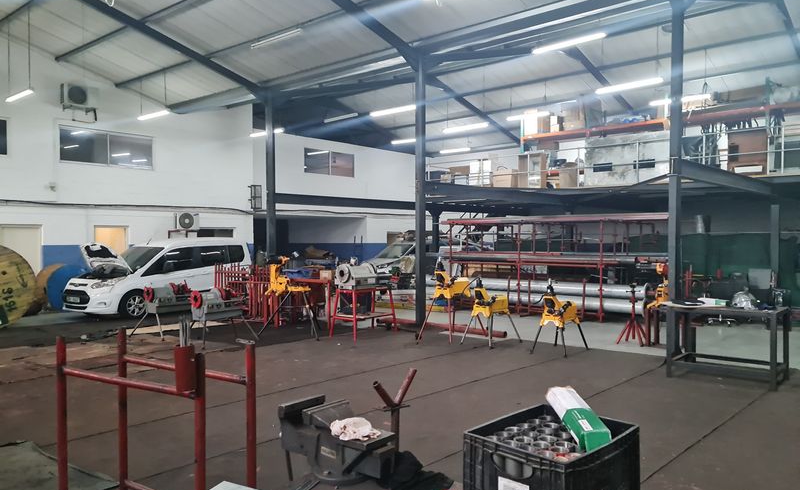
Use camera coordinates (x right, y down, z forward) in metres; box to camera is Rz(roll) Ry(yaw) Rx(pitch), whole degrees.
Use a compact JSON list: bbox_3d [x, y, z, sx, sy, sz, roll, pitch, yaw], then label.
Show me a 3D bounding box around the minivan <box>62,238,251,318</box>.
[{"bbox_3d":[-5.816,0.733,15.334,1.900,1.840,4.420,0,1,33],"label":"minivan"}]

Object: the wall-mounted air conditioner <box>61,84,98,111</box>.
[{"bbox_3d":[-8.160,-3.755,15.846,0.290,0.540,0.800,0,1,41],"label":"wall-mounted air conditioner"}]

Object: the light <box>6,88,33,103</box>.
[{"bbox_3d":[-7.984,-3.128,13.100,1.500,0.100,0.130,0,1,40],"label":"light"}]

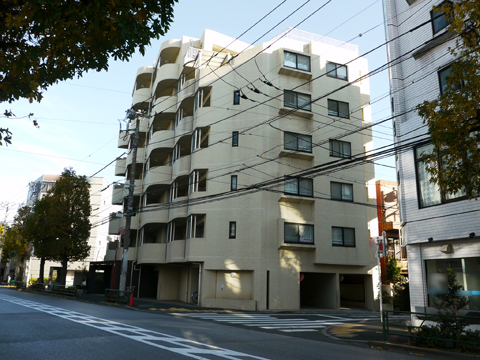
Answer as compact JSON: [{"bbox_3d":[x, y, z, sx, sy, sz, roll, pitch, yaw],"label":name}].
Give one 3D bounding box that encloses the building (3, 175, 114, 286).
[{"bbox_3d":[-28.445,8.379,63.759,13.500,16.600,10.000,2,-15,0],"label":"building"}]

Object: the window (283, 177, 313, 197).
[{"bbox_3d":[3.557,0.394,23.577,1.934,1.146,0.140,6,-16,-18],"label":"window"}]

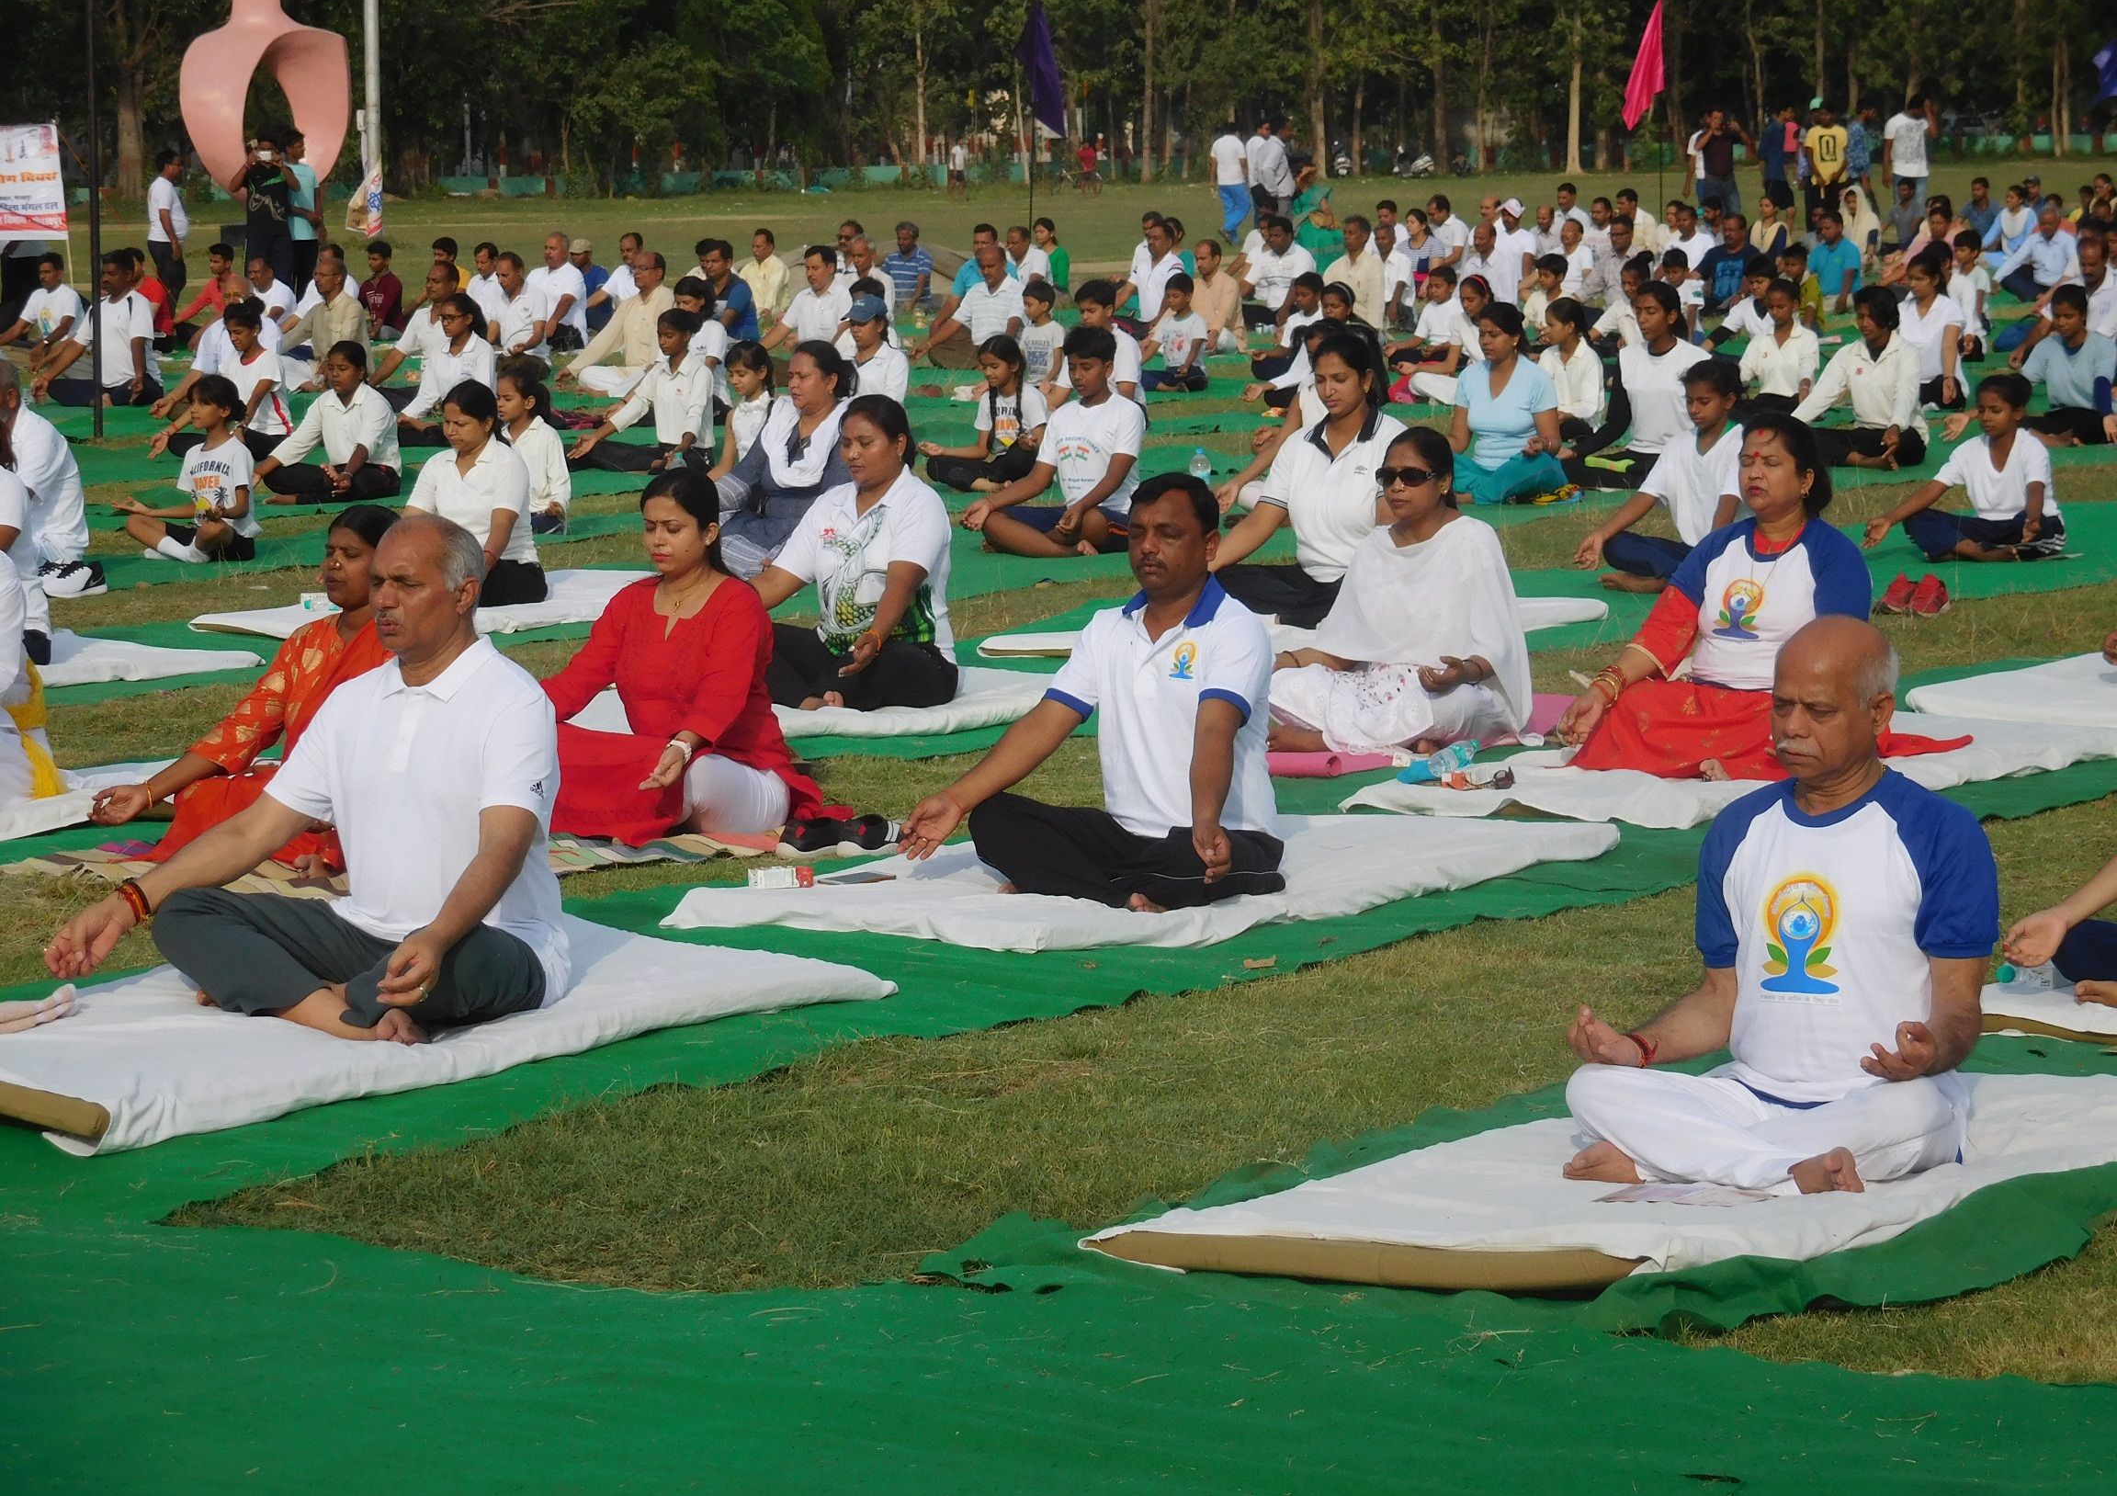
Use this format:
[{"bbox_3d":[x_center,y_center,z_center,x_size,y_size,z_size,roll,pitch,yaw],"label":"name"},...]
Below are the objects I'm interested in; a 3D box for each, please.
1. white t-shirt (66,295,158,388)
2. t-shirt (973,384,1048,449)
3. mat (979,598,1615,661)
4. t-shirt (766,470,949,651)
[{"bbox_3d":[-5.832,-2.520,37.800,0.500,0.580,0.360,3,7,35],"label":"white t-shirt"},{"bbox_3d":[-0.191,-1.387,25.700,0.350,0.360,0.210,2,6,22],"label":"t-shirt"},{"bbox_3d":[0.773,-0.403,19.516,0.920,0.070,1.950,5,8,43],"label":"mat"},{"bbox_3d":[-0.515,-0.493,16.200,0.460,0.500,0.360,4,7,38],"label":"t-shirt"}]

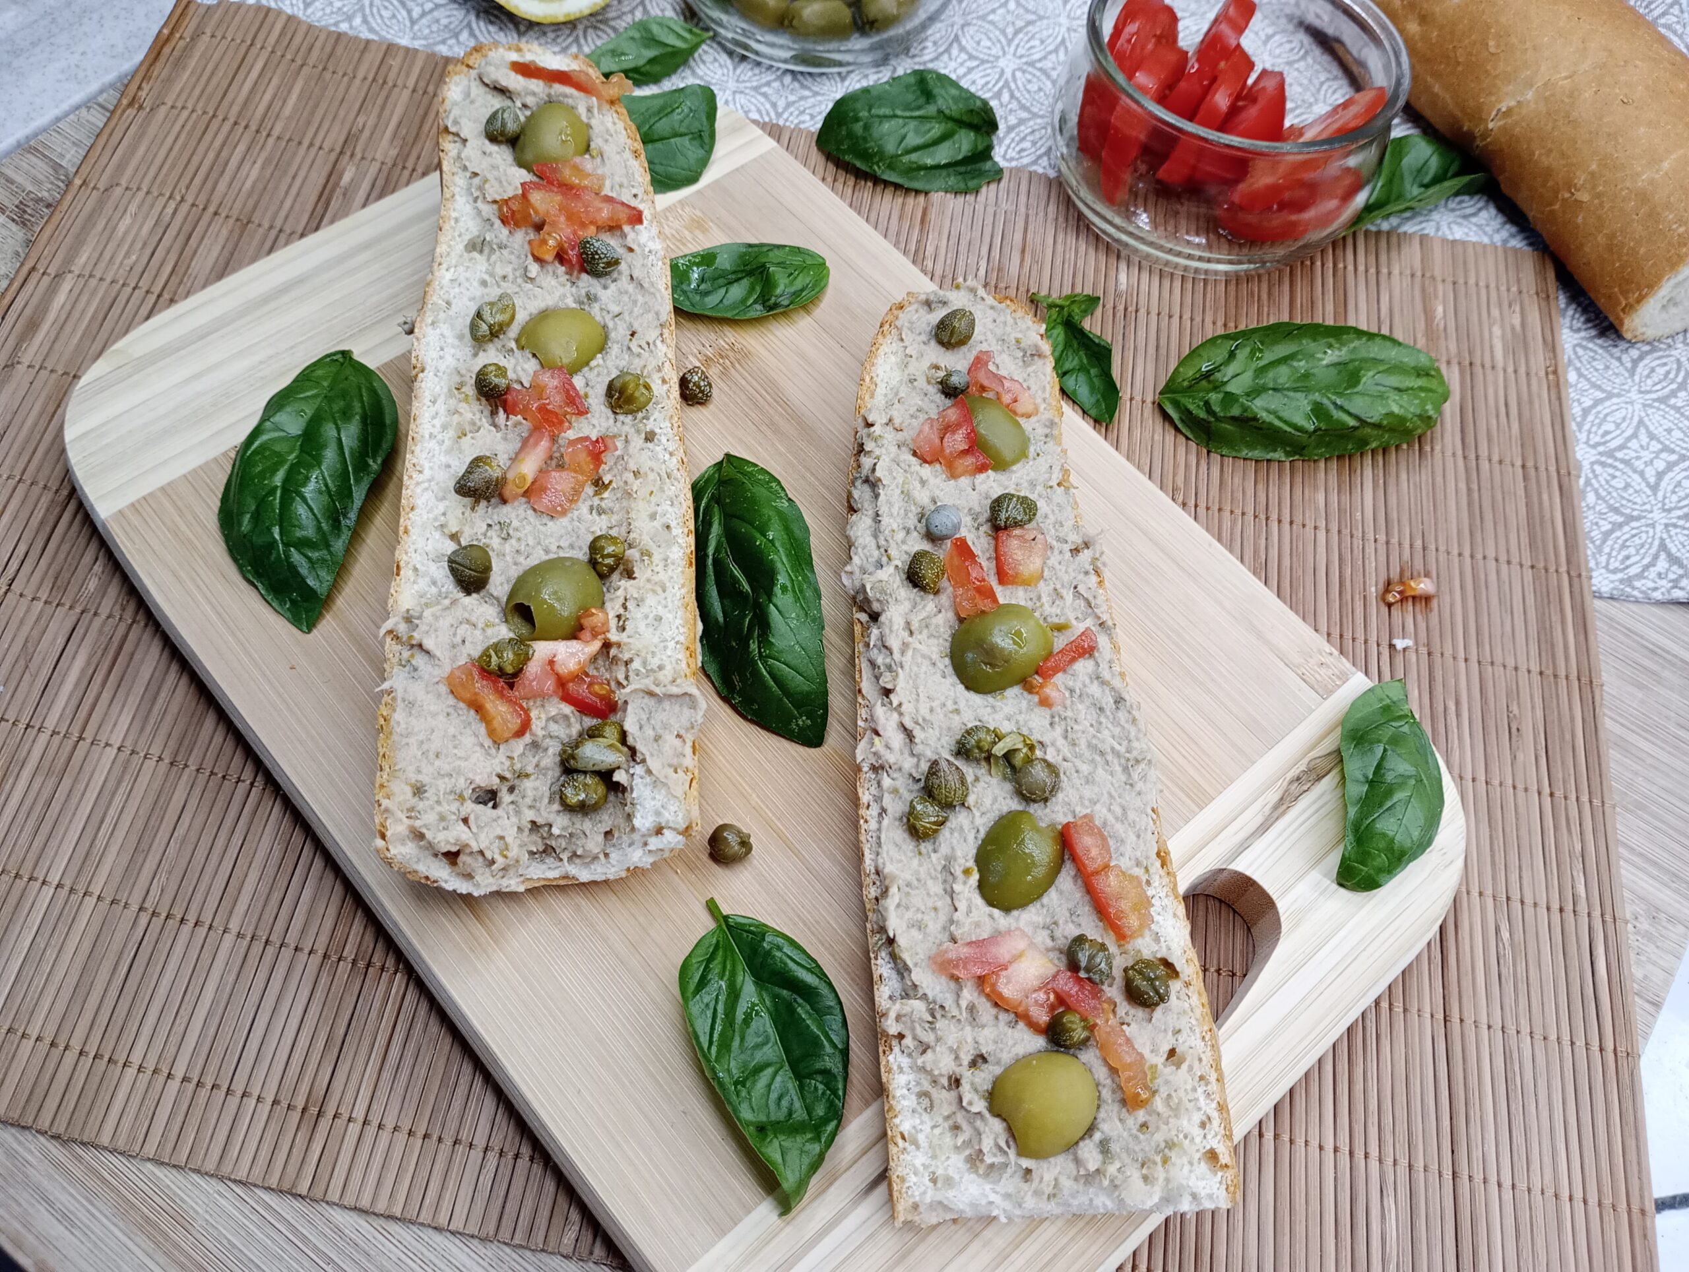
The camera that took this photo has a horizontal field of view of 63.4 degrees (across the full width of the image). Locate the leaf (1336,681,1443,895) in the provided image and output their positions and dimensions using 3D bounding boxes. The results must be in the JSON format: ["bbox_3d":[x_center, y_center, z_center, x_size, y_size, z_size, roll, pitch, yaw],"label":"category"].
[{"bbox_3d":[0.117,0.032,0.296,0.026,0.013,0.053,28,64,11],"label":"leaf"}]

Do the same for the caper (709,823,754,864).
[{"bbox_3d":[-0.023,0.042,0.279,0.009,0.008,0.008,6,62,0],"label":"caper"}]

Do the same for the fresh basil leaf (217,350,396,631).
[{"bbox_3d":[-0.124,-0.035,0.316,0.036,0.014,0.079,-2,62,-5],"label":"fresh basil leaf"}]

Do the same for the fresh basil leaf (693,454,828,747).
[{"bbox_3d":[-0.022,-0.008,0.302,0.034,0.014,0.075,-12,63,-9],"label":"fresh basil leaf"}]

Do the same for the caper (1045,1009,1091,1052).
[{"bbox_3d":[0.039,0.069,0.239,0.009,0.008,0.008,-10,63,-9],"label":"caper"}]

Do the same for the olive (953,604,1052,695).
[{"bbox_3d":[0.031,0.002,0.272,0.021,0.017,0.017,-31,68,-18],"label":"olive"}]

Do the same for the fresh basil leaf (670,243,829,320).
[{"bbox_3d":[-0.029,-0.091,0.348,0.052,0.010,0.026,-5,62,-5],"label":"fresh basil leaf"}]

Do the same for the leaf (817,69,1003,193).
[{"bbox_3d":[0.019,-0.145,0.396,0.054,0.015,0.047,1,62,-2],"label":"leaf"}]

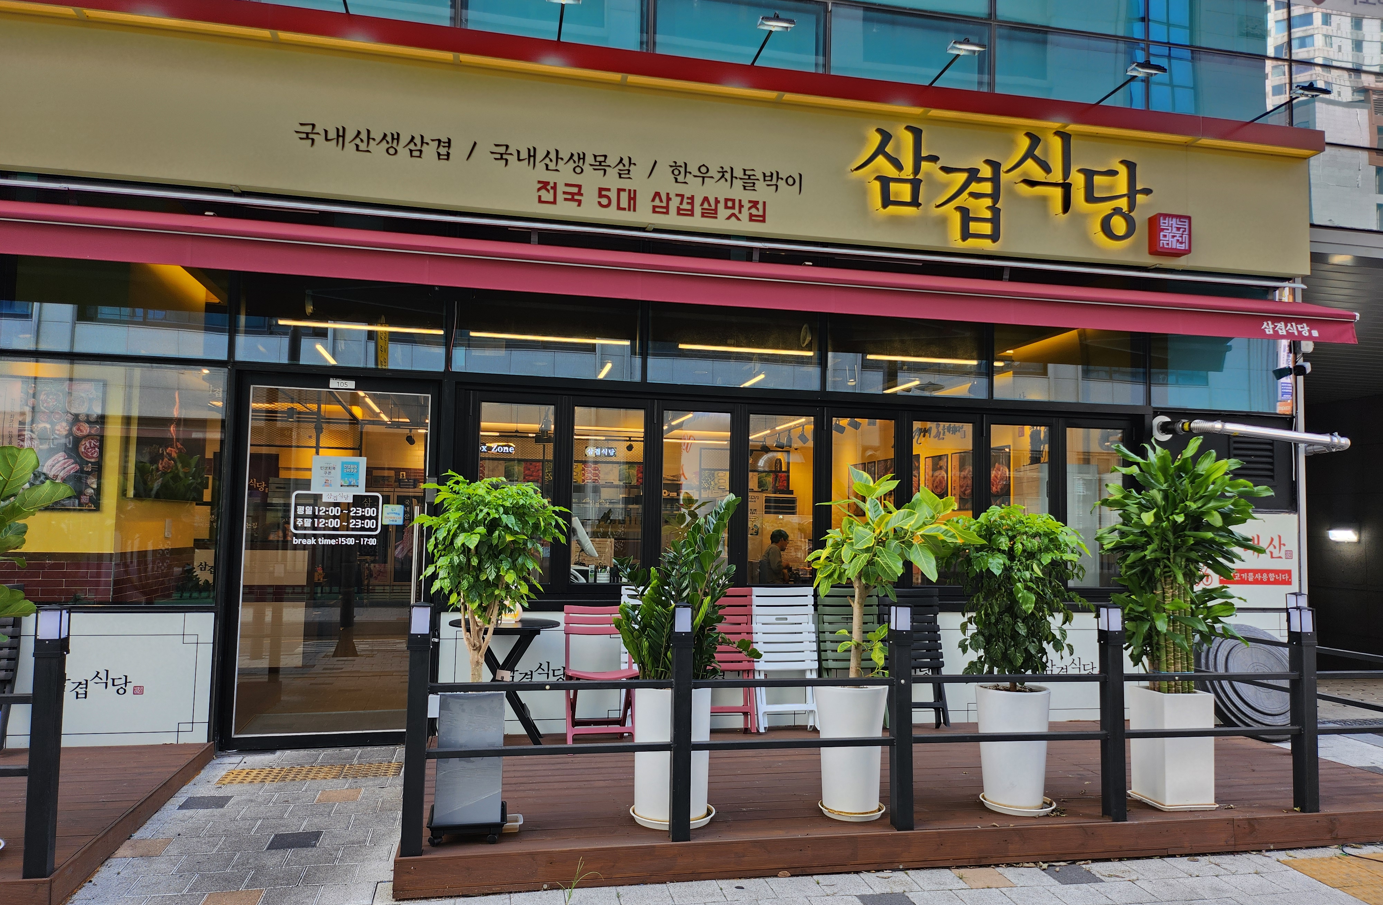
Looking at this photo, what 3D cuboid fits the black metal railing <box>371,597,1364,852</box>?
[{"bbox_3d":[1.169,1.143,4.189,4.663,0.957,0.114,2,-4,-11],"label":"black metal railing"}]

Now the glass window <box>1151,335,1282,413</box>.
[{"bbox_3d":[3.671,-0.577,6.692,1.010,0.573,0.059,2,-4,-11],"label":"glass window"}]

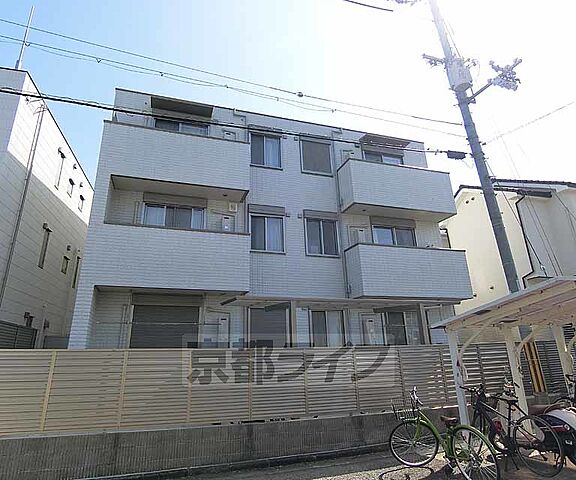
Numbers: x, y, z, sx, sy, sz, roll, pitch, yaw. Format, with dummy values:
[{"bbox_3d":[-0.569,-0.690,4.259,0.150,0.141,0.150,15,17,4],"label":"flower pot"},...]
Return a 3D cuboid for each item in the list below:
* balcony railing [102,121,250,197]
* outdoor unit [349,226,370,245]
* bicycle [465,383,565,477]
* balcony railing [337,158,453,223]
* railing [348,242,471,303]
[{"bbox_3d":[-3.100,-2.150,9.417,3.927,1.556,0.850,4,-17,-17],"label":"balcony railing"},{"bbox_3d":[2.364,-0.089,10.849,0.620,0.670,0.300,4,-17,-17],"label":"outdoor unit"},{"bbox_3d":[3.139,2.700,4.864,0.570,1.020,1.670,4,-17,-17],"label":"bicycle"},{"bbox_3d":[3.833,-1.645,11.508,4.012,1.556,0.876,4,-17,-17],"label":"balcony railing"},{"bbox_3d":[3.921,1.125,10.694,4.029,1.585,0.876,4,-17,-17],"label":"railing"}]

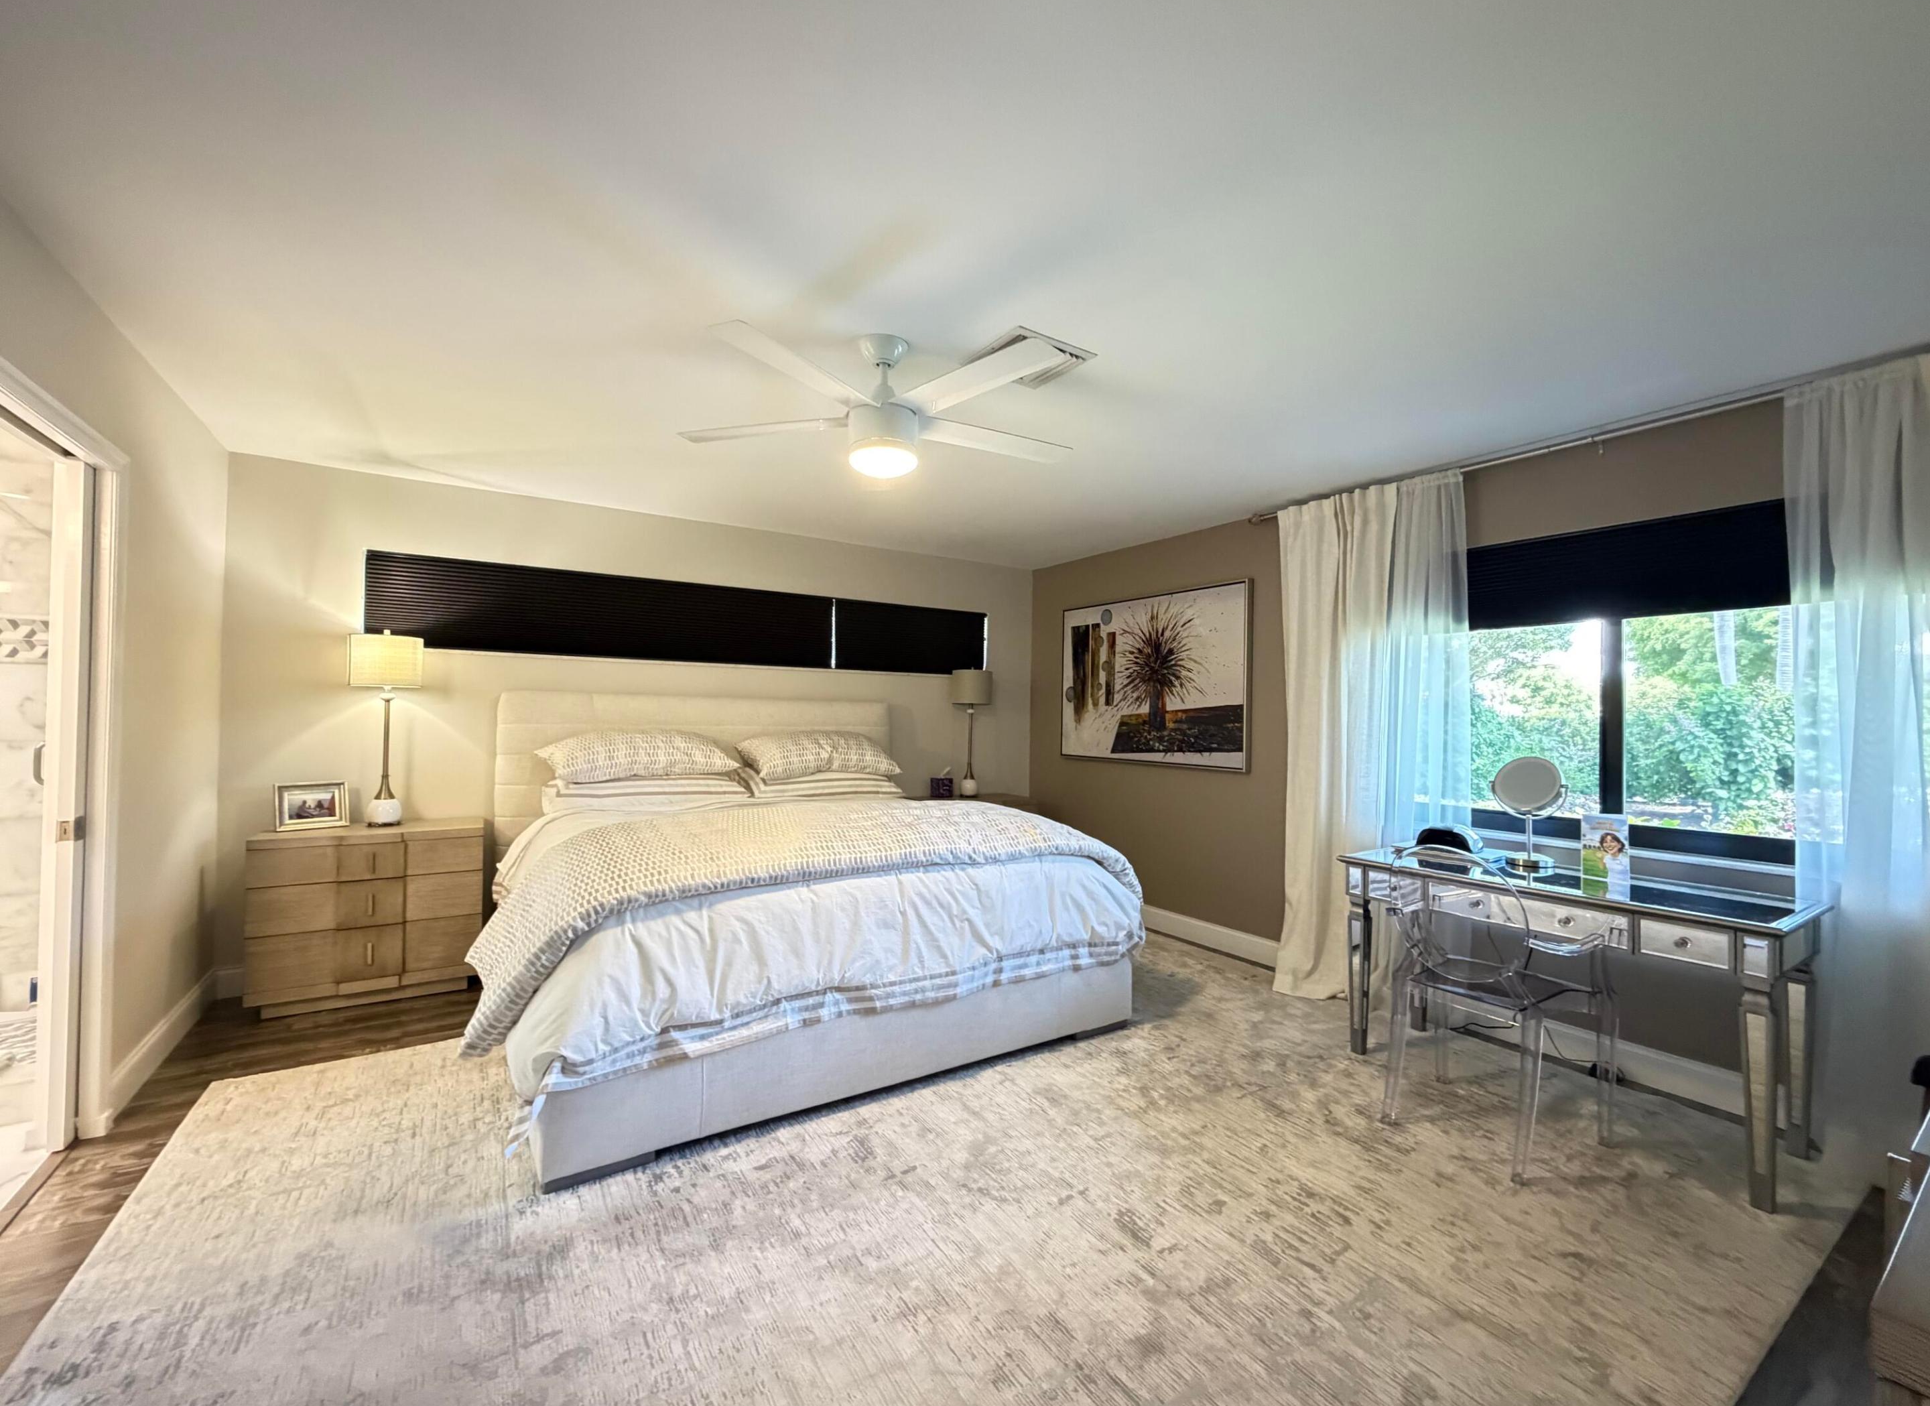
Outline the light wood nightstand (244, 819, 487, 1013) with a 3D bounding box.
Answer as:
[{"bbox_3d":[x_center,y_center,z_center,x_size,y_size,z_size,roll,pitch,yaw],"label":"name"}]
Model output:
[{"bbox_3d":[-2.678,0.937,3.553,0.815,0.744,0.473,1,-1,-32],"label":"light wood nightstand"}]

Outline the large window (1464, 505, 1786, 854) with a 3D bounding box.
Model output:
[{"bbox_3d":[2.404,-0.065,2.900,0.105,1.180,1.499,1,-1,-32],"label":"large window"}]

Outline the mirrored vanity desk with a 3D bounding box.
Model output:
[{"bbox_3d":[2.077,1.002,2.752,0.629,0.758,1.251,1,-1,-33],"label":"mirrored vanity desk"}]

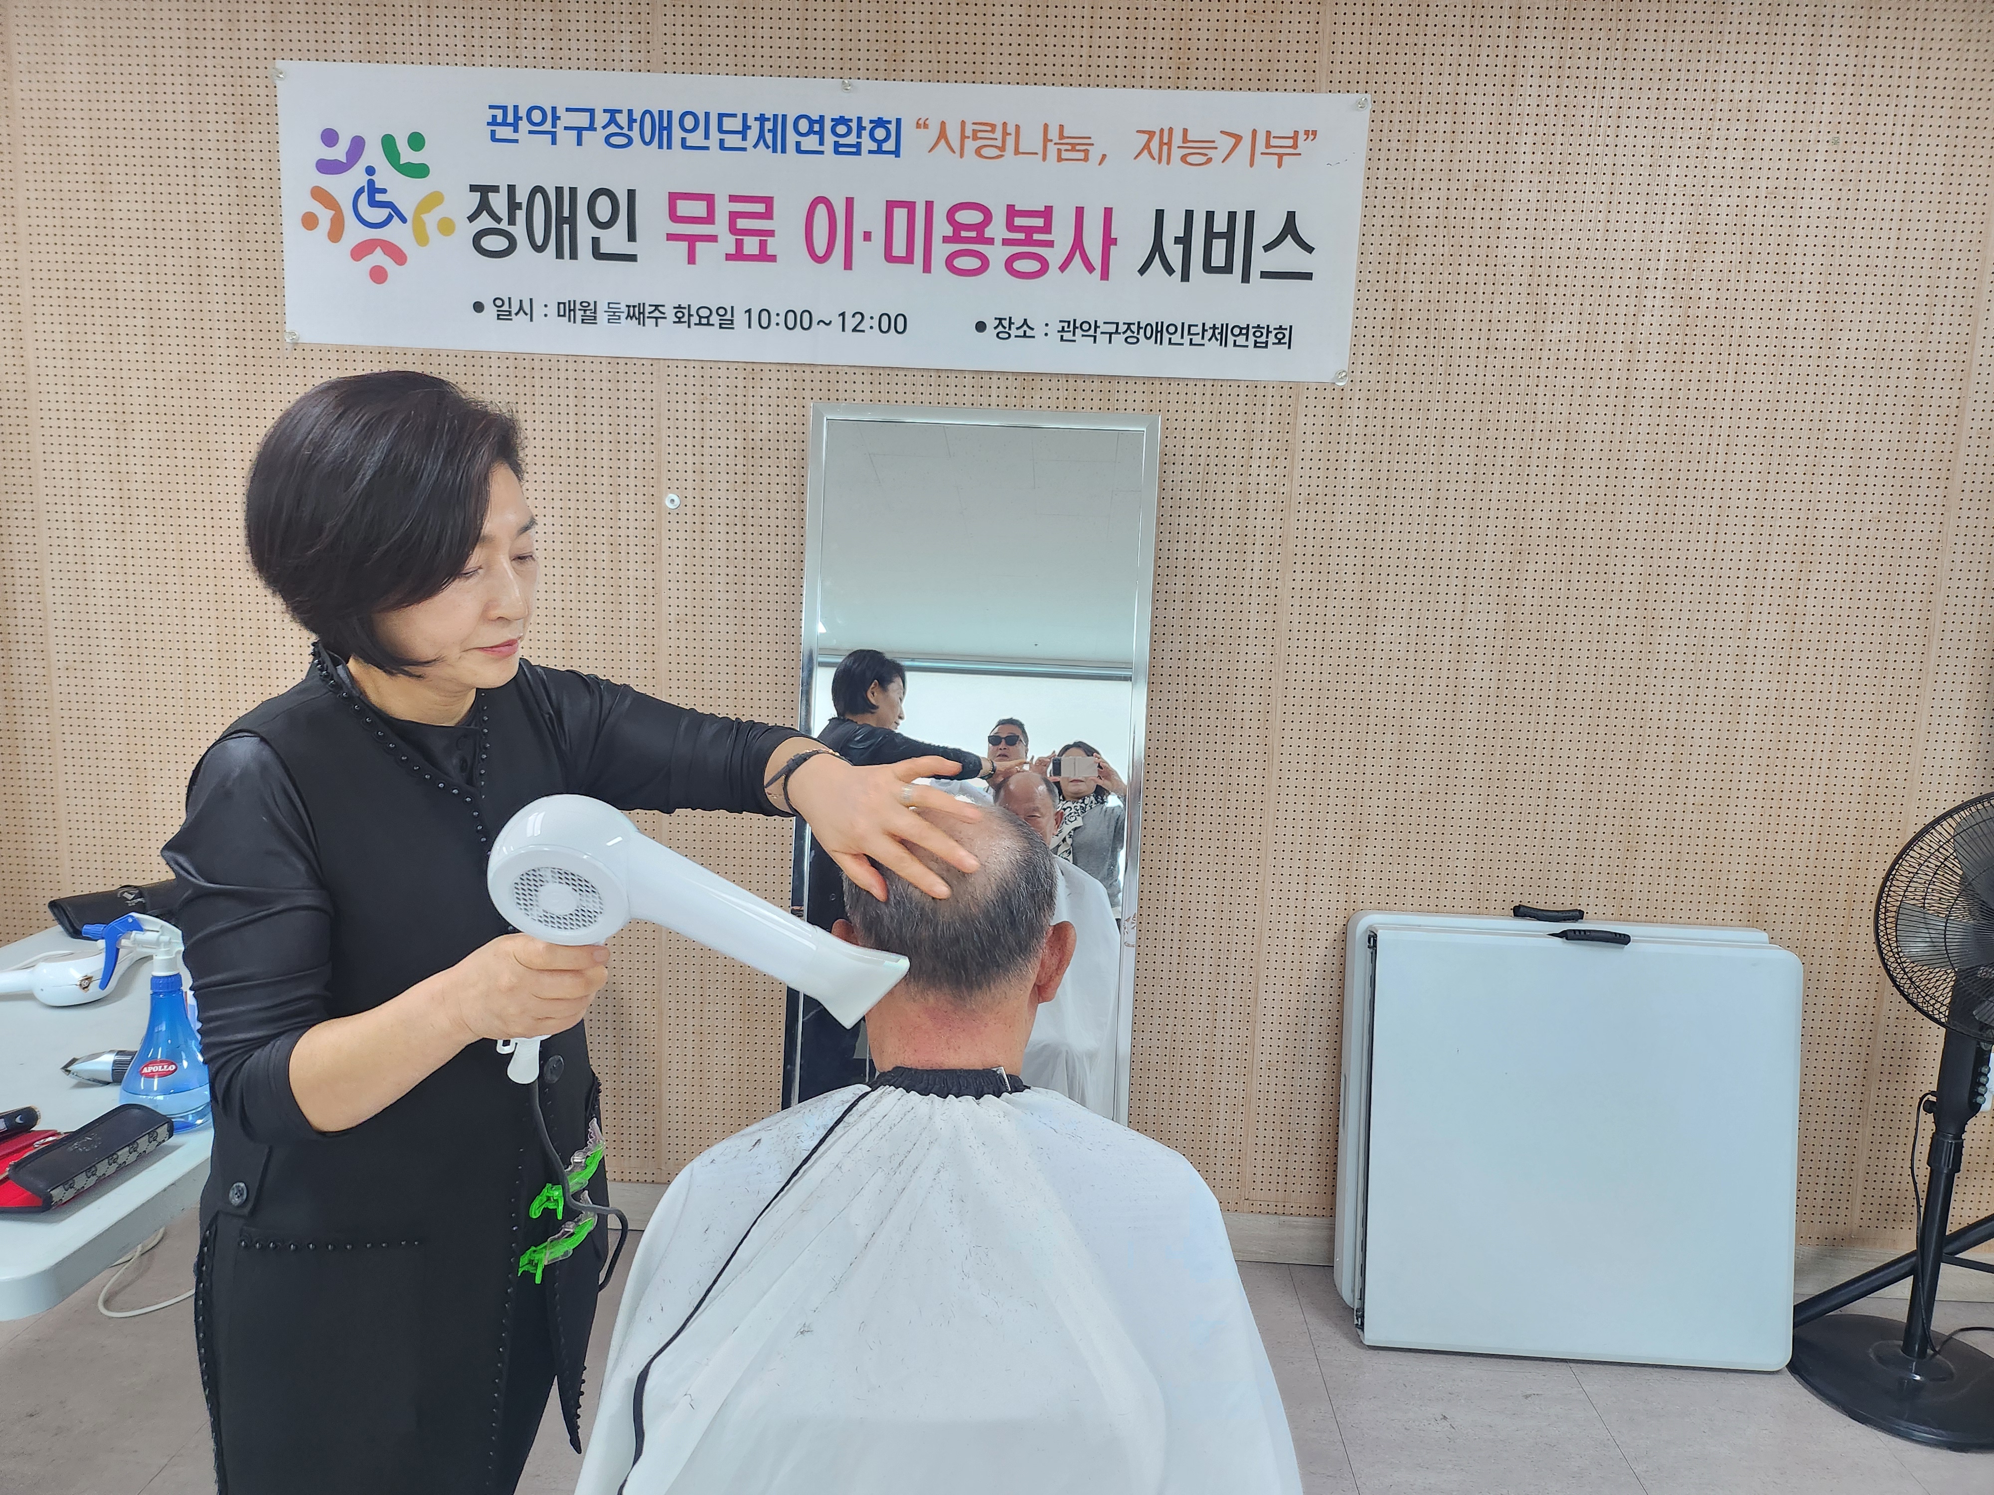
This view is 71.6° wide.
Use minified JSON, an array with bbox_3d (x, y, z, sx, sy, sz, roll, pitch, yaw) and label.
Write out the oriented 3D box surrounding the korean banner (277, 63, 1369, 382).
[{"bbox_3d":[-0.337,-0.971,2.554,2.000,0.500,0.010,2,9,2],"label":"korean banner"}]

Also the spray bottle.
[{"bbox_3d":[-1.005,0.321,1.648,0.145,0.249,0.112,1,9,-8],"label":"spray bottle"}]

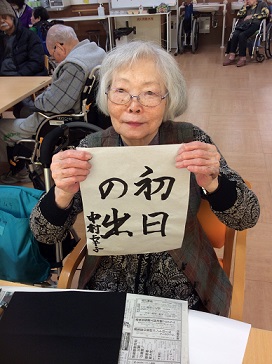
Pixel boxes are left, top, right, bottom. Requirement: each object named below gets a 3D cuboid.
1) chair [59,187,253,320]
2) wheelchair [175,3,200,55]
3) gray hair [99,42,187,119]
[{"bbox_3d":[0.048,0.437,1.059,0.540,0.770,0.540,4,31,12],"label":"chair"},{"bbox_3d":[0.984,-2.859,6.413,0.340,0.880,0.950,3,31,12],"label":"wheelchair"},{"bbox_3d":[0.021,-0.253,0.850,0.215,0.200,0.210,6,29,6],"label":"gray hair"}]

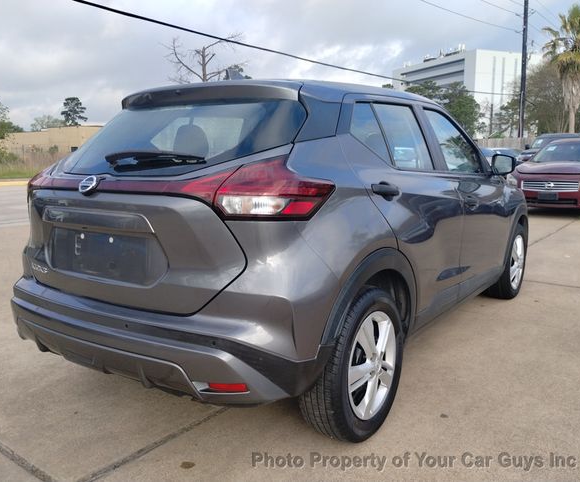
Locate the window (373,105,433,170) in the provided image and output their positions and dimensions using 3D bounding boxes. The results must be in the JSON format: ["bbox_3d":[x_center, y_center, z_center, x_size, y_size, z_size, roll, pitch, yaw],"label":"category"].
[{"bbox_3d":[0.578,-0.513,2.585,0.050,0.345,0.540,-17,-2,36],"label":"window"}]

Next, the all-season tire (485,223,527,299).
[{"bbox_3d":[1.793,0.158,4.338,0.210,0.652,0.652,5,11,35],"label":"all-season tire"}]

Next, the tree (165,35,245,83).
[{"bbox_3d":[-6.833,-10.708,40.296,7.000,11.534,7.000,-2,9,-9],"label":"tree"}]

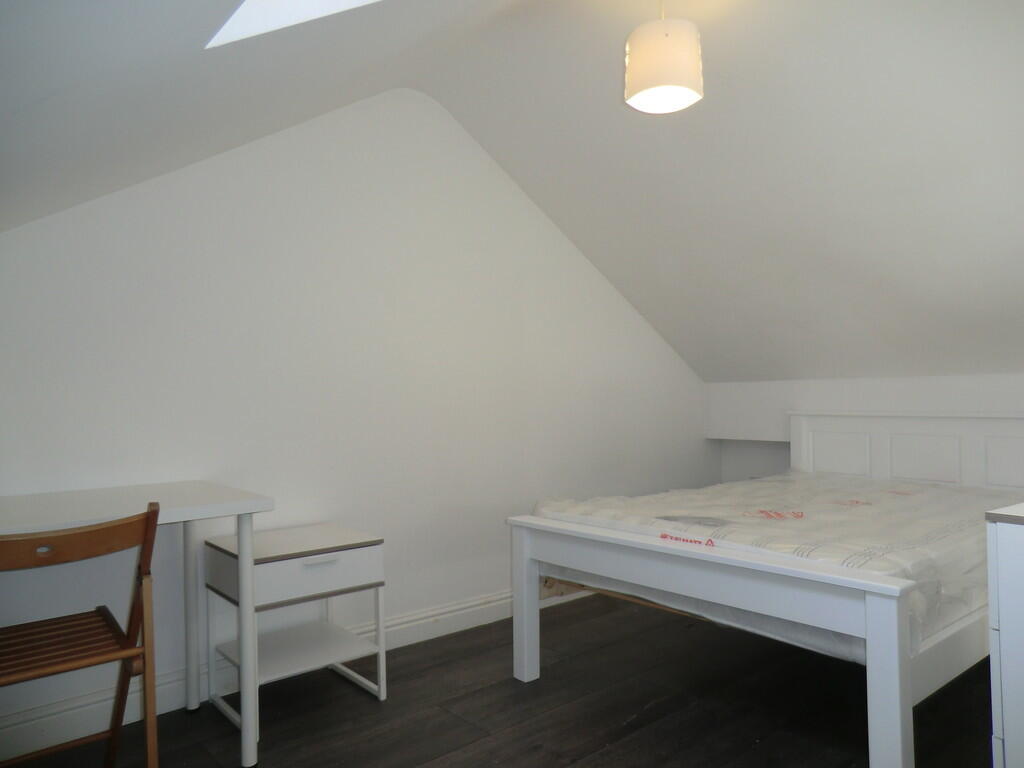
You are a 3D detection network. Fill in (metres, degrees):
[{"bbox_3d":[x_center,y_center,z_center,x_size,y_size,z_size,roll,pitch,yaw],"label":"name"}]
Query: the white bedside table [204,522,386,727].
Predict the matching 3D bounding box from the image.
[{"bbox_3d":[-0.732,0.802,2.412,0.450,0.550,0.402,0,-1,-42],"label":"white bedside table"}]

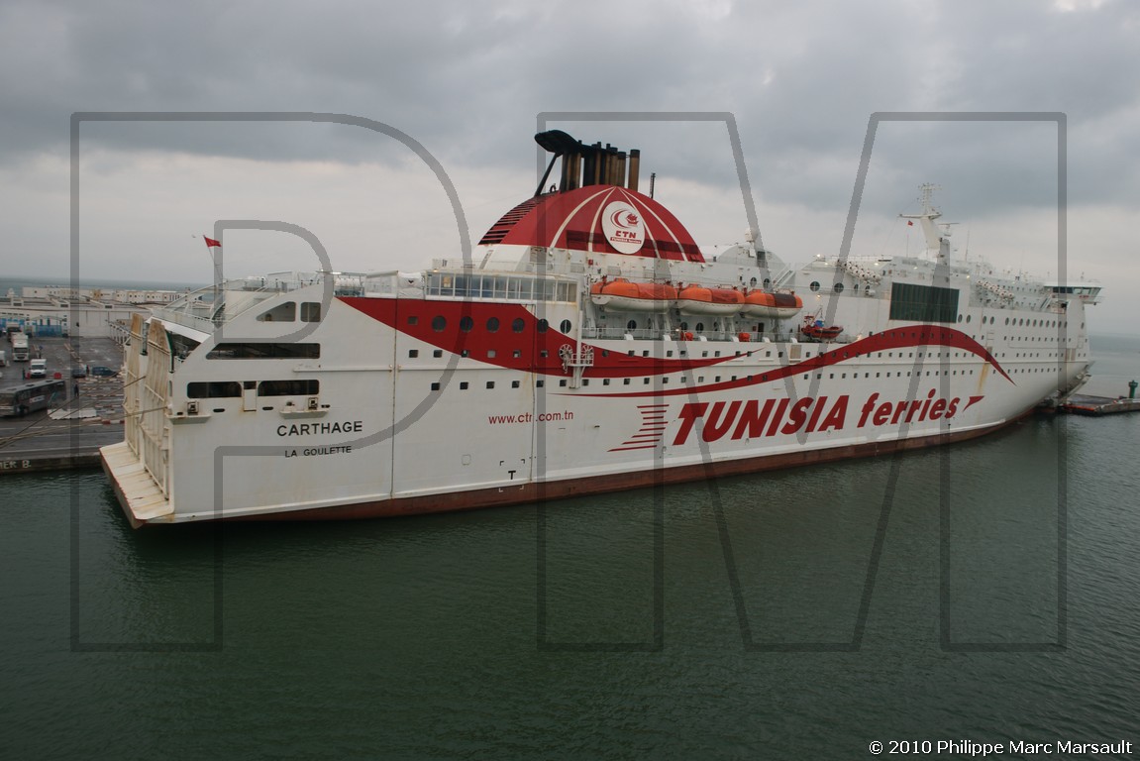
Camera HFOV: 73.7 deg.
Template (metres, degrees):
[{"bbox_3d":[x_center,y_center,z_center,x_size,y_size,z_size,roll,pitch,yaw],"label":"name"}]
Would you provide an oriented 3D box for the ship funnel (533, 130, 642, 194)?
[{"bbox_3d":[2.220,-22.310,81.570,13.000,6.700,4.400,-1,7,-36],"label":"ship funnel"}]

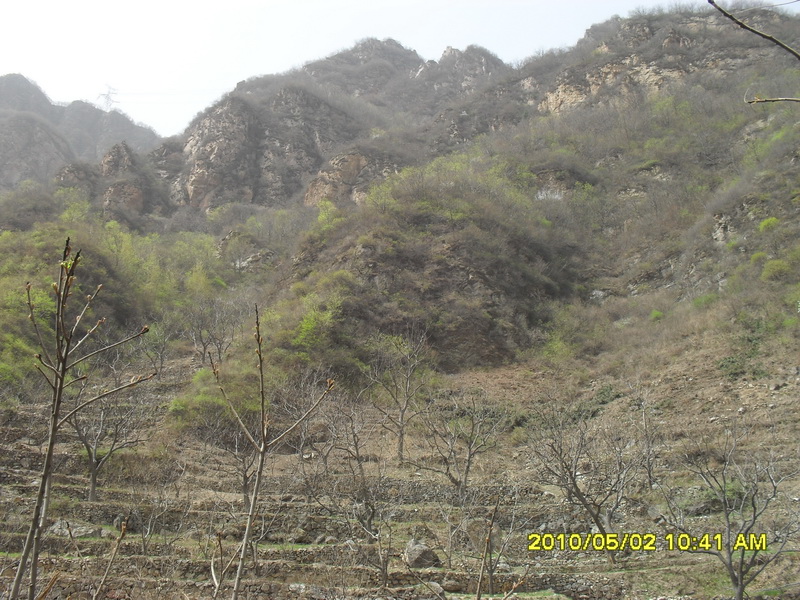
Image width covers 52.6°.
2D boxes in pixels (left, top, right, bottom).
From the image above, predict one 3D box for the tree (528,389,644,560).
[{"bbox_3d":[7.147,6.764,31.000,4.310,6.460,3.970,0,-7,0],"label":"tree"}]

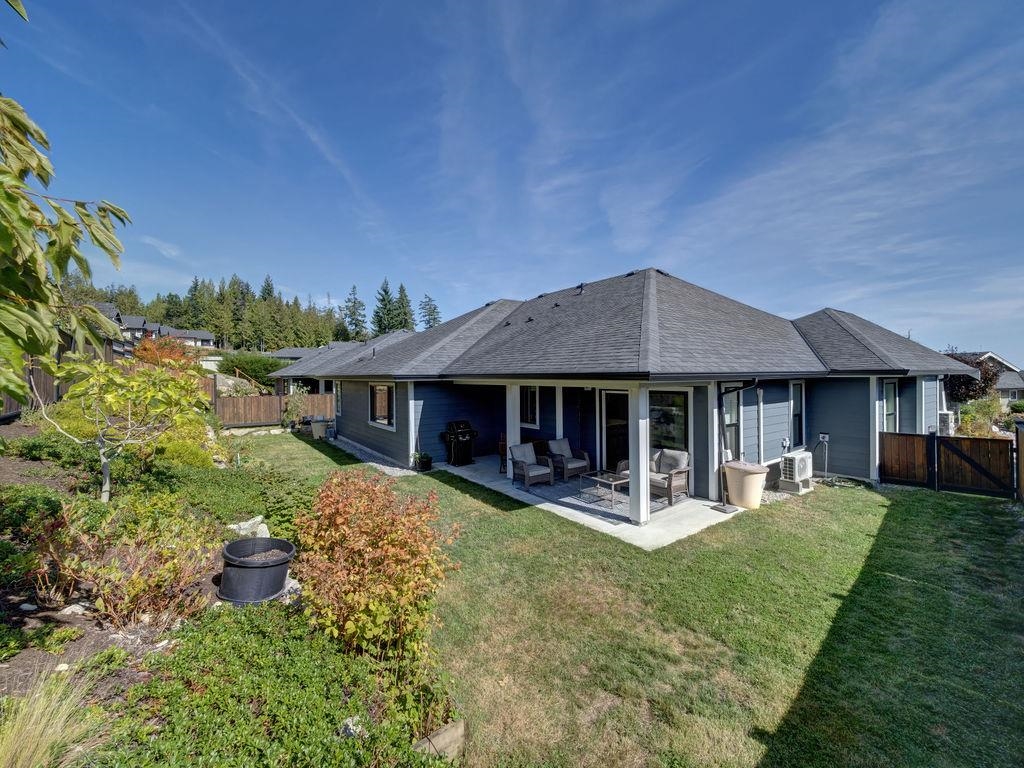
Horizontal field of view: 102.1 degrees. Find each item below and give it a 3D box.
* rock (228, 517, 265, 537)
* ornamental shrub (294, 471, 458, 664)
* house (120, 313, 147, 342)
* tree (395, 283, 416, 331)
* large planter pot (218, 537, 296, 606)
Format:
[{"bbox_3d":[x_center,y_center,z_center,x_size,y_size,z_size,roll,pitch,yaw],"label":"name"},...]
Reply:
[{"bbox_3d":[-3.194,1.745,5.000,0.420,0.280,0.320,-1,2,-27],"label":"rock"},{"bbox_3d":[-1.072,1.391,3.300,1.150,1.280,1.100,-1,1,-17],"label":"ornamental shrub"},{"bbox_3d":[-61.442,-8.846,66.000,10.000,6.200,9.500,-2,2,-36],"label":"house"},{"bbox_3d":[-32.148,-20.677,125.000,7.000,21.000,7.000,-1,1,-17],"label":"tree"},{"bbox_3d":[-2.387,1.756,3.900,0.580,0.390,0.580,-1,2,-30],"label":"large planter pot"}]

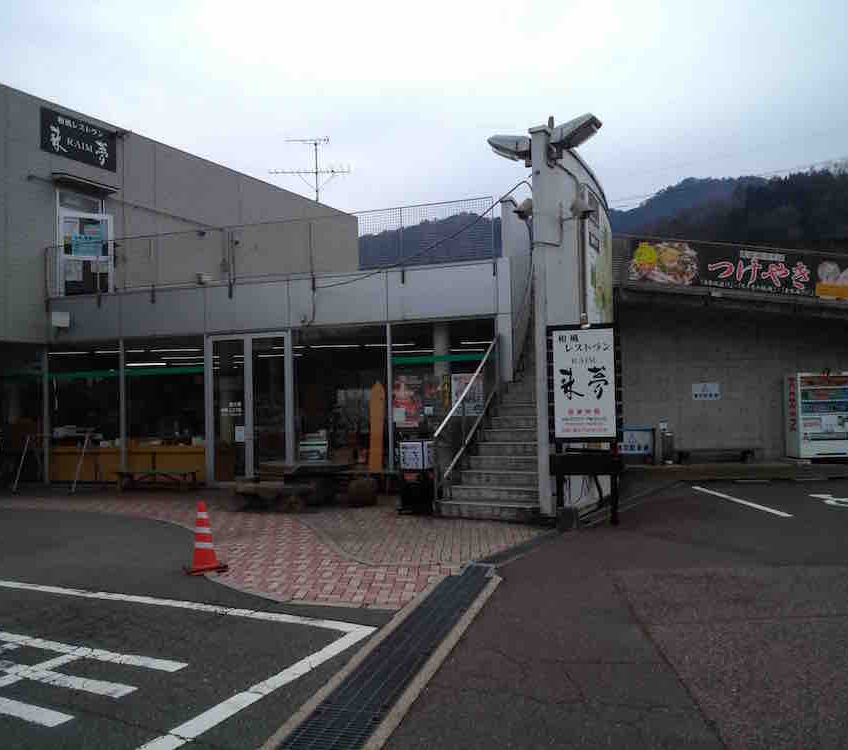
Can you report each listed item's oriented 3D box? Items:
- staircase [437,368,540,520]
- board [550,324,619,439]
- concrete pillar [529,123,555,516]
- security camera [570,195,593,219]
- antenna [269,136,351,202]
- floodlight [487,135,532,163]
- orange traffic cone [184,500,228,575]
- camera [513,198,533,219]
[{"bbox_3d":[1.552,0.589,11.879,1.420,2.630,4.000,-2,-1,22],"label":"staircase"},{"bbox_3d":[2.010,0.094,9.750,0.800,1.400,0.090,-2,-1,22],"label":"board"},{"bbox_3d":[1.611,-0.690,10.292,0.190,5.063,0.270,-2,-1,22],"label":"concrete pillar"},{"bbox_3d":[2.205,-2.344,10.850,0.320,0.300,0.280,-2,-1,22],"label":"security camera"},{"bbox_3d":[-4.116,-7.303,28.471,3.000,2.750,1.400,-1,-1,0],"label":"antenna"},{"bbox_3d":[1.153,-3.020,10.400,0.640,0.200,0.280,19,6,21],"label":"floodlight"},{"bbox_3d":[-2.156,1.568,7.657,0.380,0.700,0.380,0,-2,-39],"label":"orange traffic cone"},{"bbox_3d":[1.411,-2.330,10.950,0.320,0.300,0.280,-2,-1,22],"label":"camera"}]

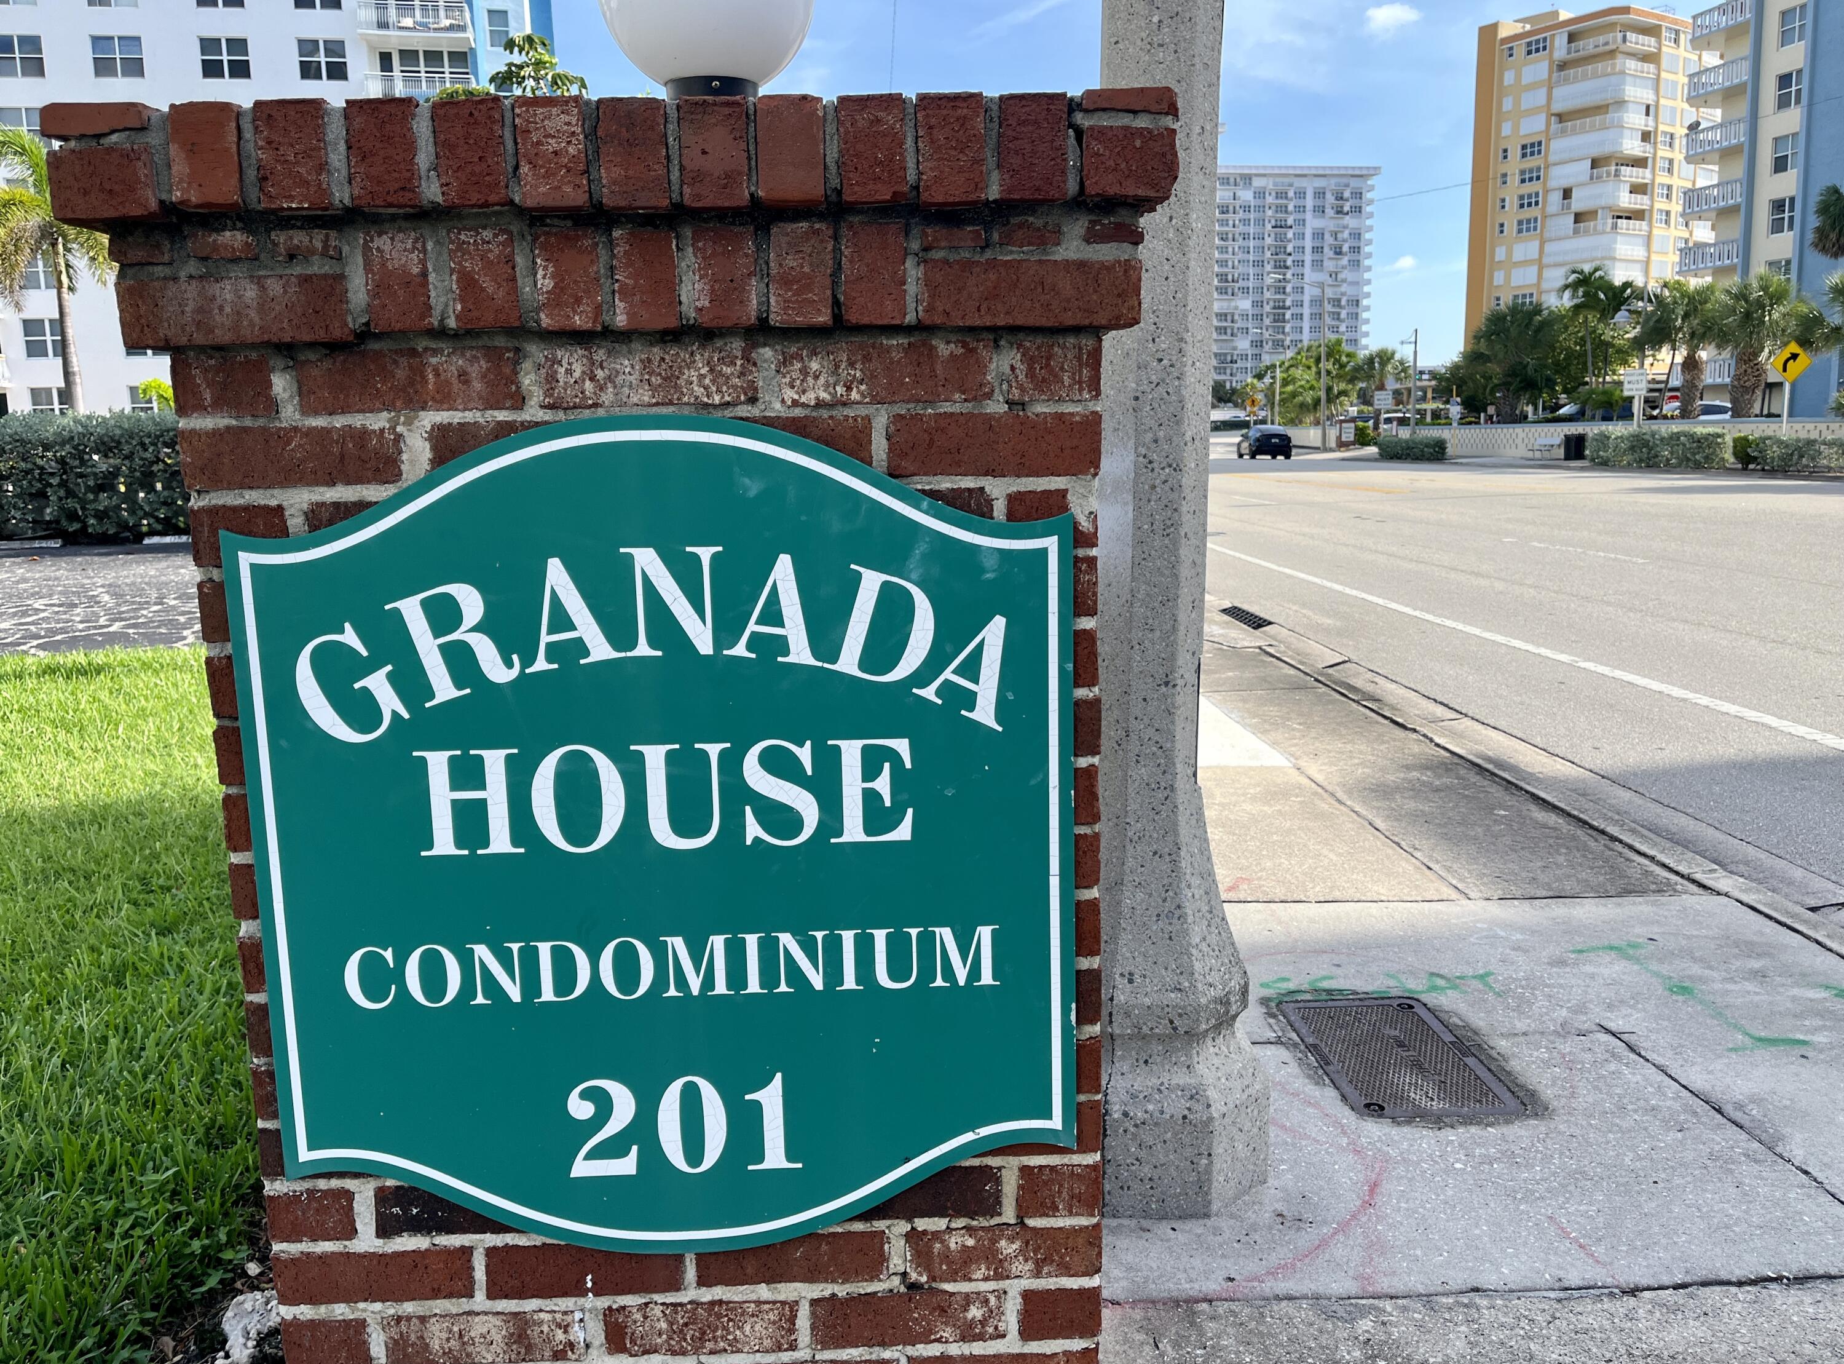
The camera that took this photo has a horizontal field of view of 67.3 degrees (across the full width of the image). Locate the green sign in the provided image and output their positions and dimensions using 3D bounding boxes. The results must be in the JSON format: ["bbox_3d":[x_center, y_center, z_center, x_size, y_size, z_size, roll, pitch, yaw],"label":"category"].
[{"bbox_3d":[-0.247,0.166,1.350,0.794,0.838,0.020,-2,9,-2],"label":"green sign"}]

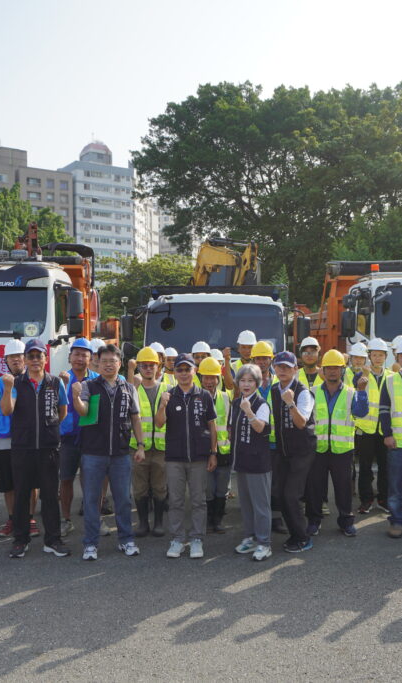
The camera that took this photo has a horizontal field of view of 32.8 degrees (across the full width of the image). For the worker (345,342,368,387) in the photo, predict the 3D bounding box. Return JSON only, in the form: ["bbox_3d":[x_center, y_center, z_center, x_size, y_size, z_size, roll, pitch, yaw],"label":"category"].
[{"bbox_3d":[1.863,0.897,8.076,0.540,1.759,0.450,0,0,9],"label":"worker"}]

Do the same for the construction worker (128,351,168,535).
[{"bbox_3d":[-0.461,0.913,6.360,0.540,1.714,0.400,0,0,-3],"label":"construction worker"}]

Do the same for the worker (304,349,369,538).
[{"bbox_3d":[1.276,0.927,6.380,0.620,1.686,0.400,0,0,16],"label":"worker"}]

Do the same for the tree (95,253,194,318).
[{"bbox_3d":[-2.195,-0.920,27.000,4.500,5.400,4.200,0,0,0],"label":"tree"}]

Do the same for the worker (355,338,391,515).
[{"bbox_3d":[1.849,0.870,7.193,0.540,1.803,0.450,0,0,12],"label":"worker"}]

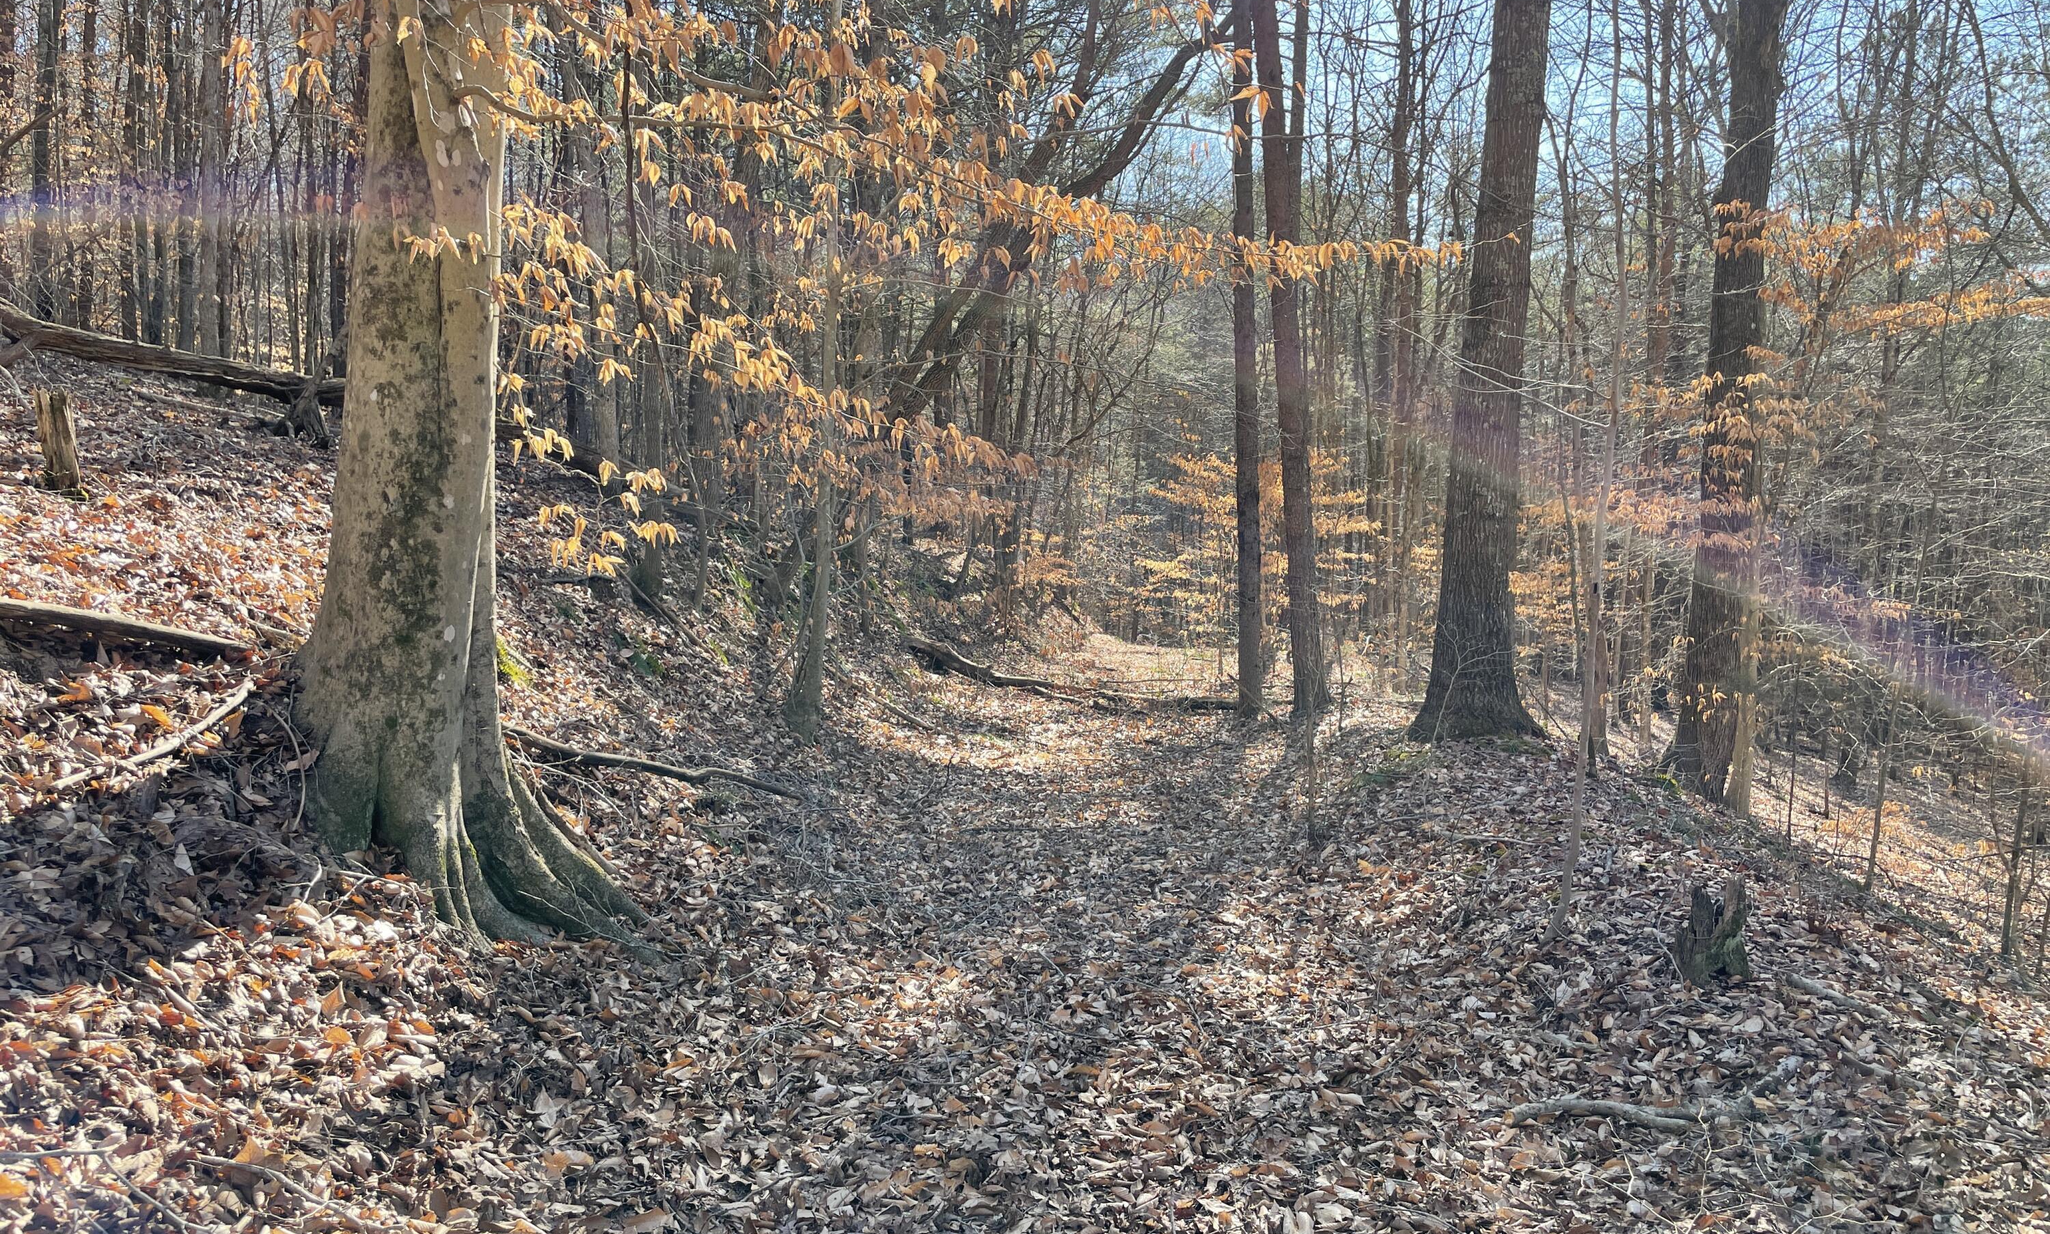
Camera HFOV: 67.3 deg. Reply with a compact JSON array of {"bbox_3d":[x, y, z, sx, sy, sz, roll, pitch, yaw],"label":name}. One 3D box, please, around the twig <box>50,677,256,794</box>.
[{"bbox_3d":[-3.118,0.406,5.575,0.140,0.090,1.250,1,13,1],"label":"twig"}]

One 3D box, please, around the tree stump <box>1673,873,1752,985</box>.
[{"bbox_3d":[2.276,1.026,5.100,0.240,0.350,0.220,2,2,17],"label":"tree stump"}]

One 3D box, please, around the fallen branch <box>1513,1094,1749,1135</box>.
[{"bbox_3d":[1.575,1.296,4.000,0.630,0.070,0.130,1,2,-3],"label":"fallen branch"}]

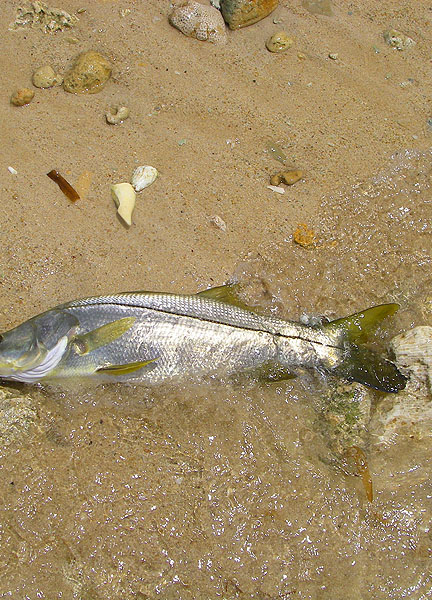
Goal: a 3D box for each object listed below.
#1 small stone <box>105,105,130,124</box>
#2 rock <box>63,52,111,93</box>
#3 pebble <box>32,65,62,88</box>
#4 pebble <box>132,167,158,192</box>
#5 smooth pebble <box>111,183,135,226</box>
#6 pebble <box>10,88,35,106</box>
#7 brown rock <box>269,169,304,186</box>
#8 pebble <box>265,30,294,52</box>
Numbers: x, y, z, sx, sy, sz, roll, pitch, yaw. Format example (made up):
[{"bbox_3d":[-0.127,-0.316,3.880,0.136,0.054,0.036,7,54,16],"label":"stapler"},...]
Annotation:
[{"bbox_3d":[-0.176,-0.330,1.571,0.043,0.020,0.034,0,64,0],"label":"small stone"},{"bbox_3d":[-0.222,-0.393,1.515,0.070,0.048,0.088,40,71,17],"label":"rock"},{"bbox_3d":[-0.308,-0.409,1.604,0.056,0.033,0.047,0,64,0],"label":"pebble"},{"bbox_3d":[-0.117,-0.197,1.435,0.034,0.015,0.049,24,67,11],"label":"pebble"},{"bbox_3d":[-0.150,-0.163,1.492,0.036,0.014,0.083,-14,65,-7],"label":"smooth pebble"},{"bbox_3d":[-0.337,-0.352,1.529,0.043,0.025,0.030,-26,68,-11],"label":"pebble"},{"bbox_3d":[0.118,-0.203,1.465,0.049,0.018,0.022,-18,65,-9],"label":"brown rock"},{"bbox_3d":[0.112,-0.455,1.552,0.046,0.027,0.039,-18,66,-8],"label":"pebble"}]

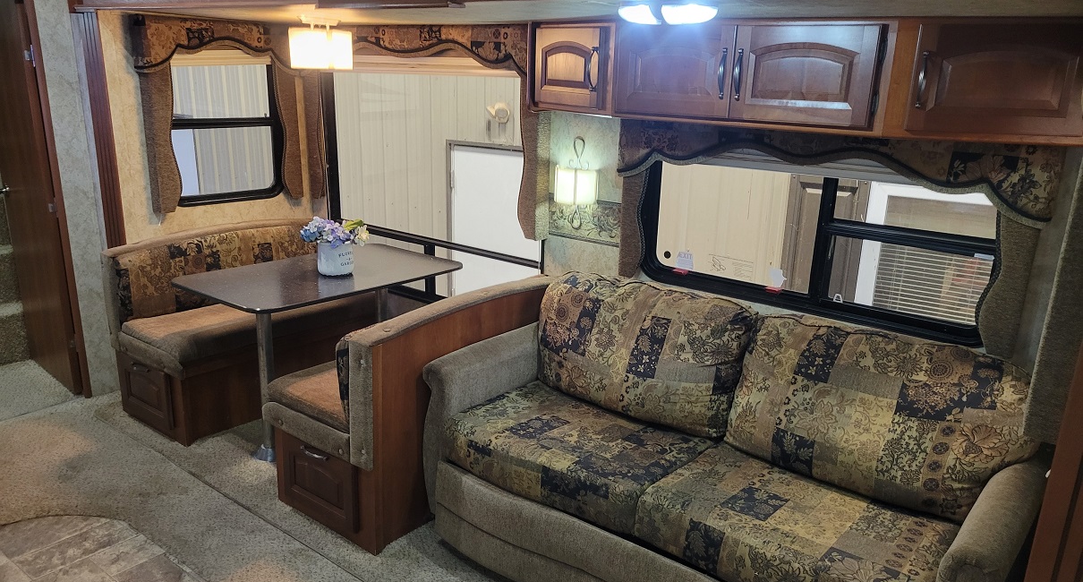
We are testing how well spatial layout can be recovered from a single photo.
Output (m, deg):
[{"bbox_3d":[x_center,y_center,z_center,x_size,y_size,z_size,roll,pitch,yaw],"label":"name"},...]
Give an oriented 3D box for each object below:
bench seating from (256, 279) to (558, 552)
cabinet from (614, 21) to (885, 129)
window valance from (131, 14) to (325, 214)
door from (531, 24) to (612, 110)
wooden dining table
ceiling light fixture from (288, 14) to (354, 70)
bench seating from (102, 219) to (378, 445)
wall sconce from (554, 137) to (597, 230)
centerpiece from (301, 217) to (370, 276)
[{"bbox_3d":[-0.452,0.346,3.220,0.636,0.810,1.092,14,20,36],"label":"bench seating"},{"bbox_3d":[0.662,-0.684,2.561,0.877,0.301,0.277,14,20,36],"label":"cabinet"},{"bbox_3d":[-1.506,-0.841,3.909,0.130,0.872,0.782,14,20,36],"label":"window valance"},{"bbox_3d":[0.095,-0.780,2.837,0.342,0.282,0.041,14,20,36],"label":"door"},{"bbox_3d":[-0.933,0.273,3.565,0.636,0.737,1.001,14,20,36],"label":"wooden dining table"},{"bbox_3d":[-0.873,-0.978,3.216,0.228,0.196,0.139,14,20,36],"label":"ceiling light fixture"},{"bbox_3d":[-1.371,0.123,3.920,0.673,0.807,1.092,14,20,36],"label":"bench seating"},{"bbox_3d":[0.126,-0.422,3.206,0.171,0.363,0.106,14,20,36],"label":"wall sconce"},{"bbox_3d":[-0.874,-0.197,3.465,0.240,0.225,0.240,2,16,0],"label":"centerpiece"}]

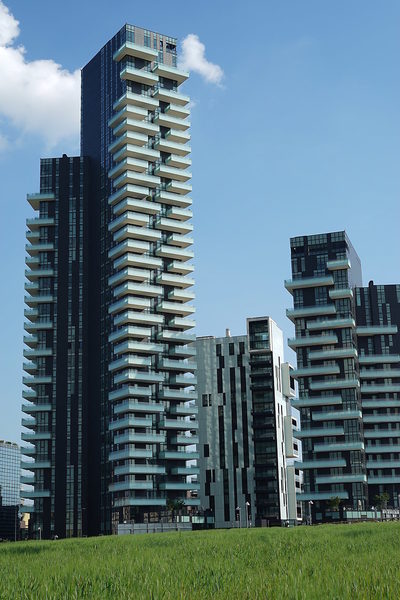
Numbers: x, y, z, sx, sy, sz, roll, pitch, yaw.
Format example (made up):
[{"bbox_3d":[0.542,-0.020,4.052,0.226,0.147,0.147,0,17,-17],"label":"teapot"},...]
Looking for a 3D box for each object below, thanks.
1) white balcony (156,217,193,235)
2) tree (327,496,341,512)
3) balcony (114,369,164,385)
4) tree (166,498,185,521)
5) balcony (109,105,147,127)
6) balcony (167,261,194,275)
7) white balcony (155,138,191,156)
[{"bbox_3d":[-6.420,-18.060,226.590,9.100,1.570,3.400,8,-18,-32],"label":"white balcony"},{"bbox_3d":[30.371,46.577,207.749,3.060,4.080,3.060,-6,-15,17],"label":"tree"},{"bbox_3d":[-14.090,18.490,213.350,9.210,1.570,7.040,8,-18,-32],"label":"balcony"},{"bbox_3d":[-5.430,46.730,203.000,4.300,5.600,4.300,-2,-15,0],"label":"tree"},{"bbox_3d":[-18.319,-46.340,234.058,5.907,1.775,10.083,7,-17,-31],"label":"balcony"},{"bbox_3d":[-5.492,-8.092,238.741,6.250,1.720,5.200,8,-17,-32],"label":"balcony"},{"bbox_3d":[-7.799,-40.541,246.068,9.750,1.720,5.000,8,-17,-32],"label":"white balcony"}]

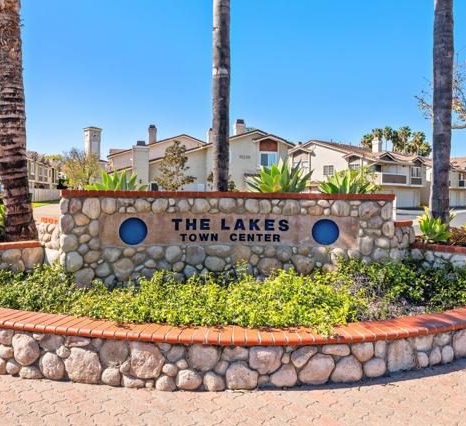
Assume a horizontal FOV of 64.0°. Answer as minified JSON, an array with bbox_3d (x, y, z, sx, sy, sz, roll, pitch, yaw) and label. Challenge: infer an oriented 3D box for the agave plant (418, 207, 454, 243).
[{"bbox_3d":[2.669,0.143,4.962,0.460,0.480,0.450,0,3,0],"label":"agave plant"}]

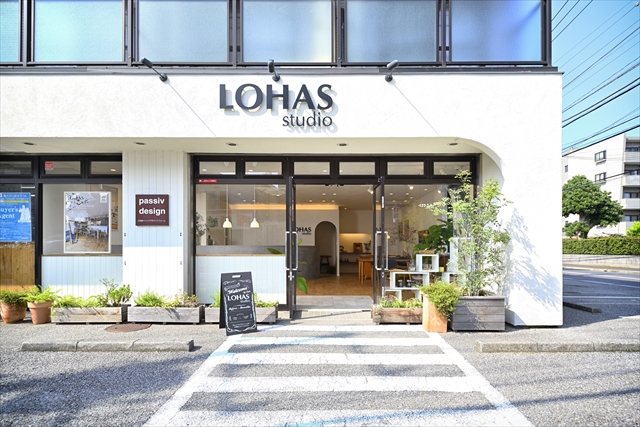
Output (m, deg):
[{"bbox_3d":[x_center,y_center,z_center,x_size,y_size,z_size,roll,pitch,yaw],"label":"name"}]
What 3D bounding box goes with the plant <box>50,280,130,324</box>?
[{"bbox_3d":[-3.280,1.260,4.920,1.080,0.620,0.320,0,0,0],"label":"plant"}]

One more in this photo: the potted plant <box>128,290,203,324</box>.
[{"bbox_3d":[-2.215,1.345,4.910,1.030,0.460,0.320,0,0,0],"label":"potted plant"}]

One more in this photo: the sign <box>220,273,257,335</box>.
[{"bbox_3d":[-1.090,1.170,4.500,0.385,0.770,0.350,0,0,-26],"label":"sign"}]

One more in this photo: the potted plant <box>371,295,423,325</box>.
[{"bbox_3d":[1.250,1.365,4.880,0.980,0.400,0.280,0,0,0],"label":"potted plant"}]

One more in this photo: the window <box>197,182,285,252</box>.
[{"bbox_3d":[-1.335,0.090,5.700,1.520,1.180,0.100,0,0,0],"label":"window"}]

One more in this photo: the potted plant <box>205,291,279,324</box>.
[{"bbox_3d":[-1.117,1.345,4.910,1.030,0.460,0.320,0,0,0],"label":"potted plant"}]

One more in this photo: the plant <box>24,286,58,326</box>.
[{"bbox_3d":[-4.020,1.300,4.880,0.430,0.520,0.430,0,0,0],"label":"plant"}]

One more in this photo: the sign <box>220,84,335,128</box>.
[{"bbox_3d":[-0.587,-1.463,4.600,1.540,0.580,0.060,0,0,0],"label":"sign"}]

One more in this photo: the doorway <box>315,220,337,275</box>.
[{"bbox_3d":[0.190,1.110,10.600,0.700,1.760,0.180,0,0,0],"label":"doorway"}]

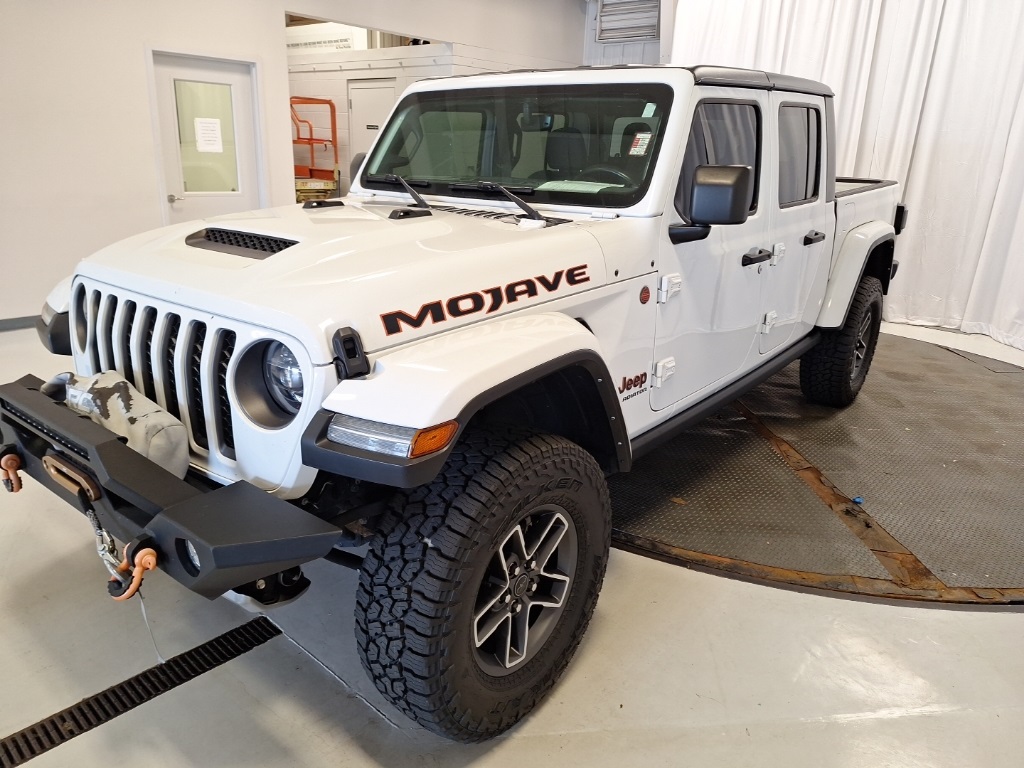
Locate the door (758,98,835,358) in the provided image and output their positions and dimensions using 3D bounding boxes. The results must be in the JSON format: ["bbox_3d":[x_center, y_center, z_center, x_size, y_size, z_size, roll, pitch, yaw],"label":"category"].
[{"bbox_3d":[1.419,-0.803,3.451,0.165,1.225,0.820,15,23,37],"label":"door"}]

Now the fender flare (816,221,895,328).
[{"bbox_3d":[2.233,-0.755,4.316,0.165,0.600,1.140,15,23,37],"label":"fender flare"}]

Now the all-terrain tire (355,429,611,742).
[{"bbox_3d":[-0.031,0.545,1.932,0.286,0.830,0.830,15,23,37],"label":"all-terrain tire"}]

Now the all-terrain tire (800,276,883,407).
[{"bbox_3d":[2.183,-0.293,4.492,0.286,0.830,0.830,15,23,37],"label":"all-terrain tire"}]

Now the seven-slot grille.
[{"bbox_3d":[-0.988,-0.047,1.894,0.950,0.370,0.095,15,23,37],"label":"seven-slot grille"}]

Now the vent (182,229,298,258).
[{"bbox_3d":[-0.788,-0.410,1.984,0.470,0.055,0.125,15,23,37],"label":"vent"}]

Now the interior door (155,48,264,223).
[{"bbox_3d":[-2.790,-1.955,6.500,0.930,2.130,0.080,-14,24,-40],"label":"interior door"}]

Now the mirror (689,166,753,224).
[{"bbox_3d":[0.701,-0.628,2.274,0.175,0.190,0.105,15,23,37],"label":"mirror"}]

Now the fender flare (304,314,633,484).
[{"bbox_3d":[-0.057,0.104,1.783,0.325,0.540,0.960,15,23,37],"label":"fender flare"}]

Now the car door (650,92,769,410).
[{"bbox_3d":[0.811,-0.566,2.751,0.165,1.170,1.075,15,23,37],"label":"car door"}]

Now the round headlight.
[{"bbox_3d":[-0.514,-0.017,1.614,0.210,0.210,0.090,15,23,37],"label":"round headlight"}]

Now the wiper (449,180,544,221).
[{"bbox_3d":[-0.070,-0.705,2.598,0.610,0.105,0.170,15,23,37],"label":"wiper"}]

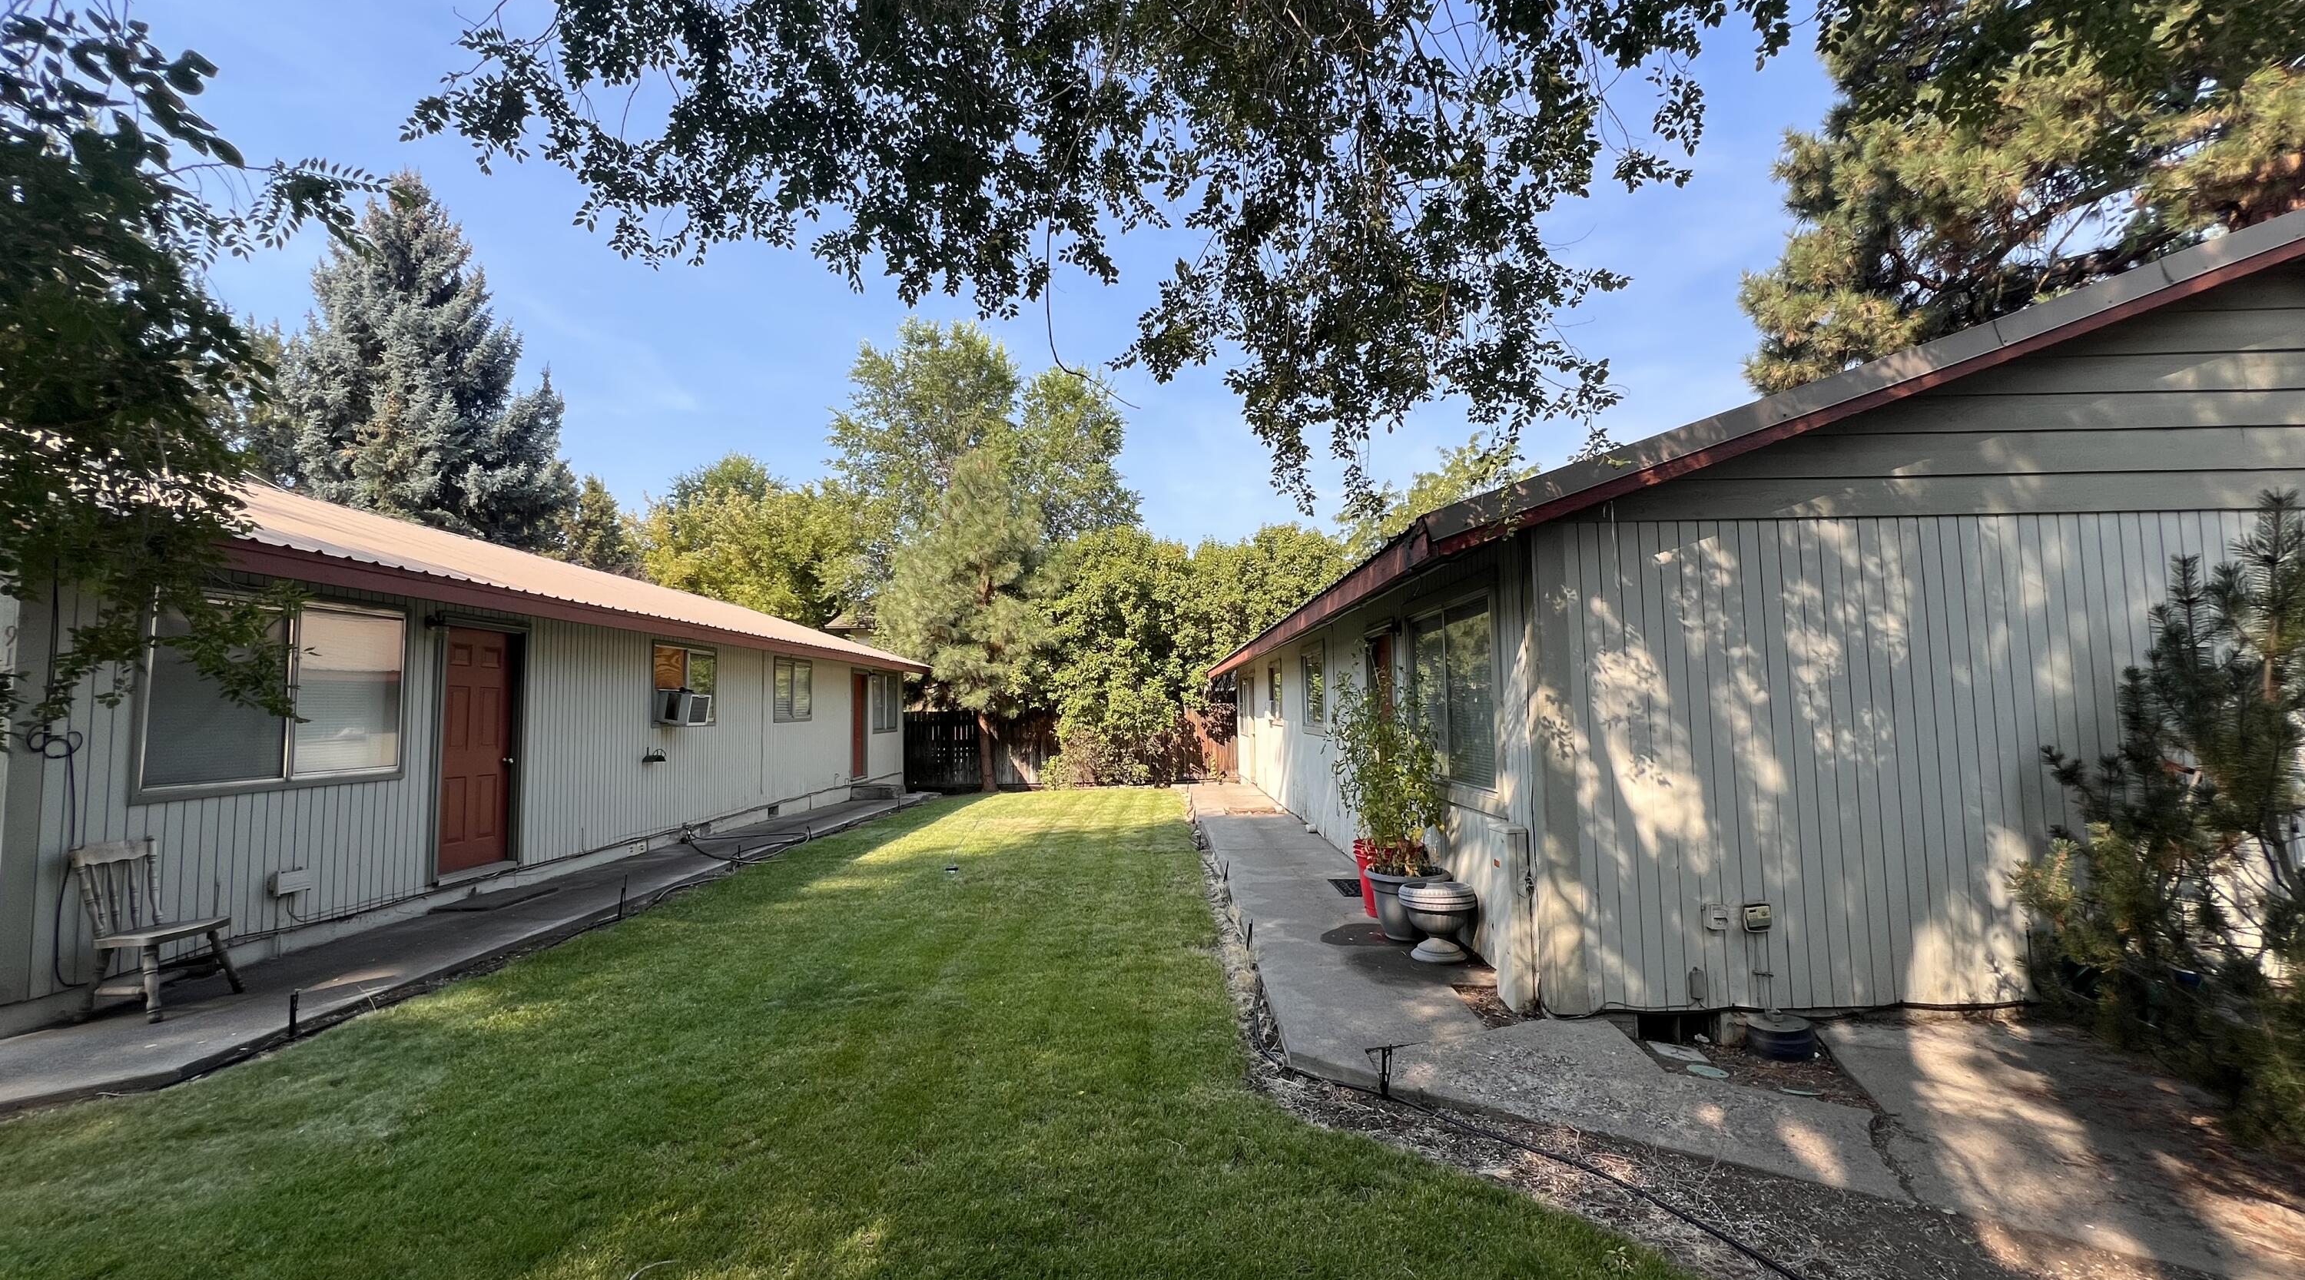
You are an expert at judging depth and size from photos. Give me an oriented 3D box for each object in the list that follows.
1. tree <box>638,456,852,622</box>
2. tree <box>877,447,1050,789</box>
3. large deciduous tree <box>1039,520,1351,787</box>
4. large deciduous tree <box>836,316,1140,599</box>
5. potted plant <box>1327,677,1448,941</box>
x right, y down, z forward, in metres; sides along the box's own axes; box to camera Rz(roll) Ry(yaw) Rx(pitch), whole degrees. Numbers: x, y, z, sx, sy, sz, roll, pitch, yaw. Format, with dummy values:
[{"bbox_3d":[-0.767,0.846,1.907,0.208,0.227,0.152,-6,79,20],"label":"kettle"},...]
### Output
[{"bbox_3d":[-12.736,-0.826,27.150,7.000,10.130,6.500,0,-5,0],"label":"tree"},{"bbox_3d":[-4.261,-0.511,19.601,4.000,7.910,3.900,0,-5,0],"label":"tree"},{"bbox_3d":[1.066,0.292,21.343,7.680,6.580,5.200,0,-5,0],"label":"large deciduous tree"},{"bbox_3d":[-5.443,-3.116,27.832,9.780,14.800,8.500,0,-5,0],"label":"large deciduous tree"},{"bbox_3d":[1.587,1.118,5.780,0.830,1.740,0.820,0,-5,0],"label":"potted plant"}]

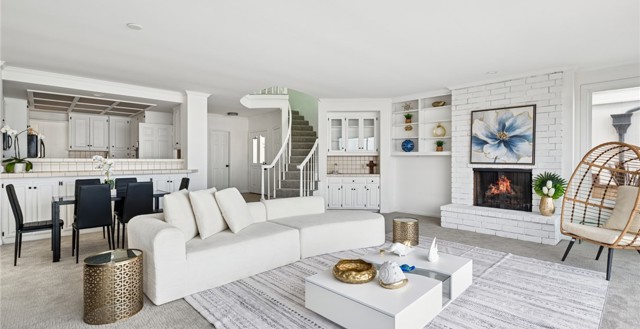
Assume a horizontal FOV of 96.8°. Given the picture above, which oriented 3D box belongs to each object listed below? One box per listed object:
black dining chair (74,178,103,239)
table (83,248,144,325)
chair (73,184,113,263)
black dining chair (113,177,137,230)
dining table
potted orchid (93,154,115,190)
[{"bbox_3d":[-3.463,0.719,4.299,0.410,0.965,0.490,-1,1,-44],"label":"black dining chair"},{"bbox_3d":[-1.673,0.979,2.324,0.390,0.455,0.390,-1,1,-43],"label":"table"},{"bbox_3d":[-2.973,0.728,3.736,0.410,0.965,0.490,-1,1,-44],"label":"chair"},{"bbox_3d":[-3.090,0.699,4.618,0.420,0.965,0.510,-1,1,-43],"label":"black dining chair"},{"bbox_3d":[-3.064,0.828,4.209,1.330,0.750,0.690,-1,1,-44],"label":"dining table"},{"bbox_3d":[-3.120,0.141,4.122,0.330,0.550,0.220,0,1,-37],"label":"potted orchid"}]

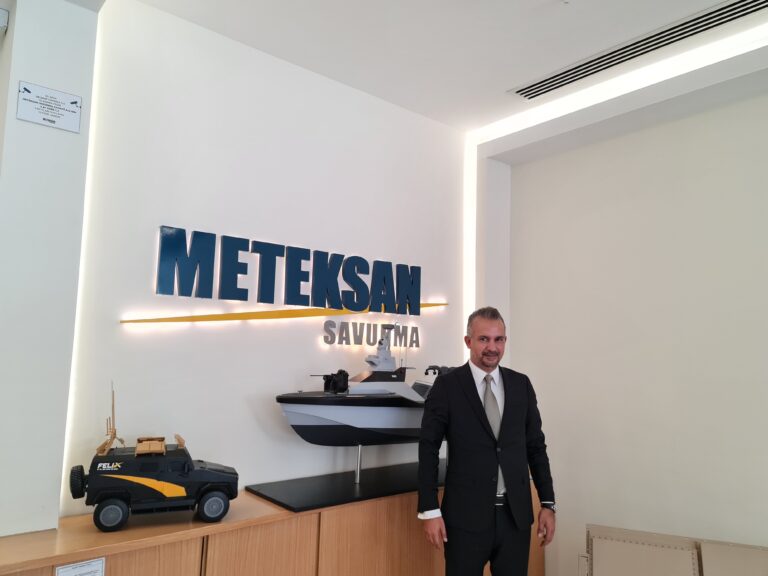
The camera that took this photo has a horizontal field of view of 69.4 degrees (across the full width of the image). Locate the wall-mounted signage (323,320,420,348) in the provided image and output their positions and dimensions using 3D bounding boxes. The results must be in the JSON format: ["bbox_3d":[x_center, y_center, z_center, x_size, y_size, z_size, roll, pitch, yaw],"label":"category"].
[{"bbox_3d":[-0.059,0.281,3.314,0.739,0.140,0.030,6,-8,-40],"label":"wall-mounted signage"}]

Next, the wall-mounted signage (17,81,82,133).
[{"bbox_3d":[-1.313,-0.713,2.190,0.219,0.157,0.012,6,-8,-40],"label":"wall-mounted signage"}]

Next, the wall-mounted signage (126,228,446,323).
[{"bbox_3d":[-0.355,0.016,3.080,2.053,0.441,0.050,6,-8,-40],"label":"wall-mounted signage"}]

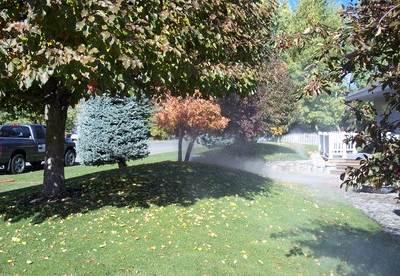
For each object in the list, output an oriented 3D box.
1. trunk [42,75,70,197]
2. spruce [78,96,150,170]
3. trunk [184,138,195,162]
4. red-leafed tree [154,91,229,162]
[{"bbox_3d":[-2.950,0.010,9.200,0.520,2.450,0.500,0,2,0],"label":"trunk"},{"bbox_3d":[-2.561,-0.240,13.500,2.150,2.350,2.100,0,2,0],"label":"spruce"},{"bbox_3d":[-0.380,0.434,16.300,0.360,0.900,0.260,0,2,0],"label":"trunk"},{"bbox_3d":[-0.307,-0.416,16.300,2.650,2.600,2.400,0,2,0],"label":"red-leafed tree"}]

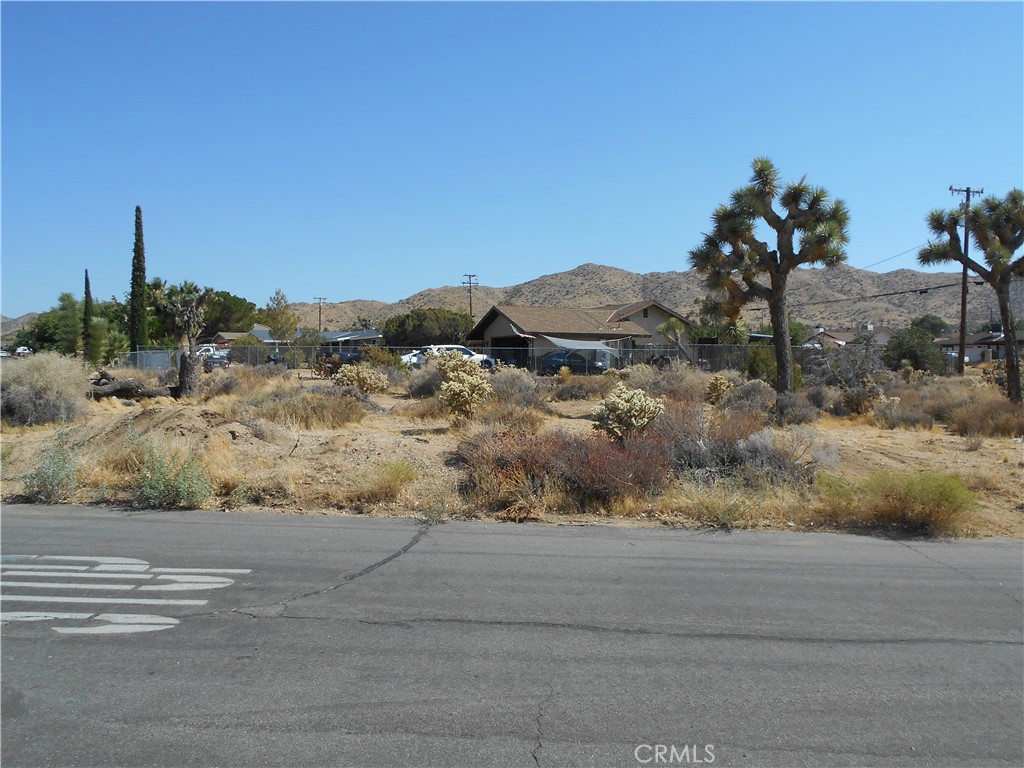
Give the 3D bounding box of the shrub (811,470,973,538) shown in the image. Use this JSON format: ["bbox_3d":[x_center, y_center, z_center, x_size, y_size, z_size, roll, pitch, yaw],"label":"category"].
[{"bbox_3d":[3.486,1.051,7.549,1.458,0.529,0.948,1,3,25],"label":"shrub"}]

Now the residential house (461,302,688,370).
[{"bbox_3d":[4.704,-3.413,59.810,14.900,4.960,11.200,-1,3,-28],"label":"residential house"}]

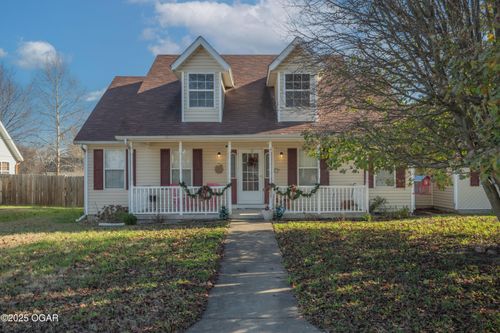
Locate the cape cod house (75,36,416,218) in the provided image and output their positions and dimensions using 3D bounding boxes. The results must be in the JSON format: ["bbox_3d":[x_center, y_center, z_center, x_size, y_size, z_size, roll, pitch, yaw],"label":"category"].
[{"bbox_3d":[0.019,-2.140,19.314,12.700,7.800,12.000,0,0,-1],"label":"cape cod house"}]

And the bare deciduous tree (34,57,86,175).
[{"bbox_3d":[-16.402,-3.541,36.025,4.700,12.200,4.600,0,0,-1],"label":"bare deciduous tree"}]

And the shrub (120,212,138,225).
[{"bbox_3d":[-3.881,1.649,13.438,0.580,0.410,0.560,0,0,-1],"label":"shrub"}]

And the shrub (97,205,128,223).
[{"bbox_3d":[-4.677,1.540,14.239,1.100,0.620,0.950,0,0,-1],"label":"shrub"}]

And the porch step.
[{"bbox_3d":[-0.040,1.638,13.939,1.250,0.200,0.750,0,0,-1],"label":"porch step"}]

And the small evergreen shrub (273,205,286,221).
[{"bbox_3d":[0.976,1.488,13.490,0.440,0.500,0.440,0,0,-1],"label":"small evergreen shrub"}]

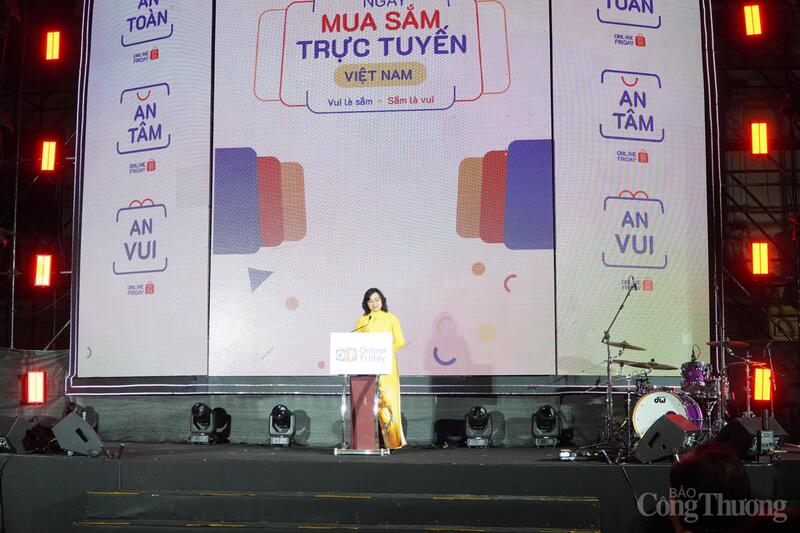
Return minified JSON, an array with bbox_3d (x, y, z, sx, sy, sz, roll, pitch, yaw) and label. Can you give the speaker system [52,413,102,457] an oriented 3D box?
[{"bbox_3d":[-3.007,1.539,9.233,0.420,0.400,0.580,3,-7,-25],"label":"speaker system"}]

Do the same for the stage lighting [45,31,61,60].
[{"bbox_3d":[-4.376,-2.781,12.600,0.200,0.370,0.140,0,-7,4],"label":"stage lighting"}]

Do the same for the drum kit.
[{"bbox_3d":[2.863,1.298,10.168,1.500,1.140,1.150,-3,-8,27],"label":"drum kit"}]

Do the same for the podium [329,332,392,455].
[{"bbox_3d":[-0.380,1.224,9.724,0.590,1.160,0.420,-1,-7,6],"label":"podium"}]

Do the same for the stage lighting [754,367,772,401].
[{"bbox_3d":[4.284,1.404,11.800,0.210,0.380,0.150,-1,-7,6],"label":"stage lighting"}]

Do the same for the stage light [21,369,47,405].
[{"bbox_3d":[-4.352,1.440,11.900,0.260,0.390,0.160,0,-7,-2],"label":"stage light"}]

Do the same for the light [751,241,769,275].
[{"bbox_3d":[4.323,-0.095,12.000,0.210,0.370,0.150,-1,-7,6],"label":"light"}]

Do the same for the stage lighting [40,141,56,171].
[{"bbox_3d":[-4.179,-1.320,11.885,0.175,0.350,0.120,-1,-7,6],"label":"stage lighting"}]

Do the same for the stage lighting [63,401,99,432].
[{"bbox_3d":[-3.574,1.727,10.973,0.310,0.450,0.280,0,-7,-3],"label":"stage lighting"}]

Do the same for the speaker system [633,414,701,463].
[{"bbox_3d":[2.363,1.491,8.736,0.420,0.400,0.580,-4,-8,29],"label":"speaker system"}]

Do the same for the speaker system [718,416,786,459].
[{"bbox_3d":[3.062,1.487,8.686,0.580,0.400,0.420,6,-9,-43],"label":"speaker system"}]

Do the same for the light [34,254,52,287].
[{"bbox_3d":[-4.181,0.047,11.725,0.175,0.350,0.120,-1,-7,6],"label":"light"}]

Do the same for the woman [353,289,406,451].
[{"bbox_3d":[-0.194,1.064,10.400,0.500,1.650,0.380,-1,-7,8],"label":"woman"}]

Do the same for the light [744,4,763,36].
[{"bbox_3d":[4.027,-2.807,11.405,0.175,0.350,0.120,-1,-7,6],"label":"light"}]

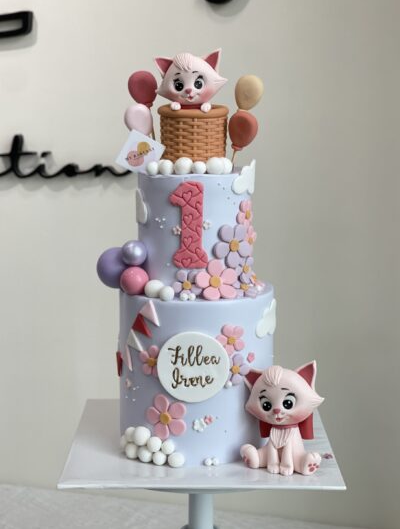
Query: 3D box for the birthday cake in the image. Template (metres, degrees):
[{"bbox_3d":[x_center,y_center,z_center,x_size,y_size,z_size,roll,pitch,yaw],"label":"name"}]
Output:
[{"bbox_3d":[0.010,-0.014,1.148,0.256,0.462,0.210,1,10,2],"label":"birthday cake"}]

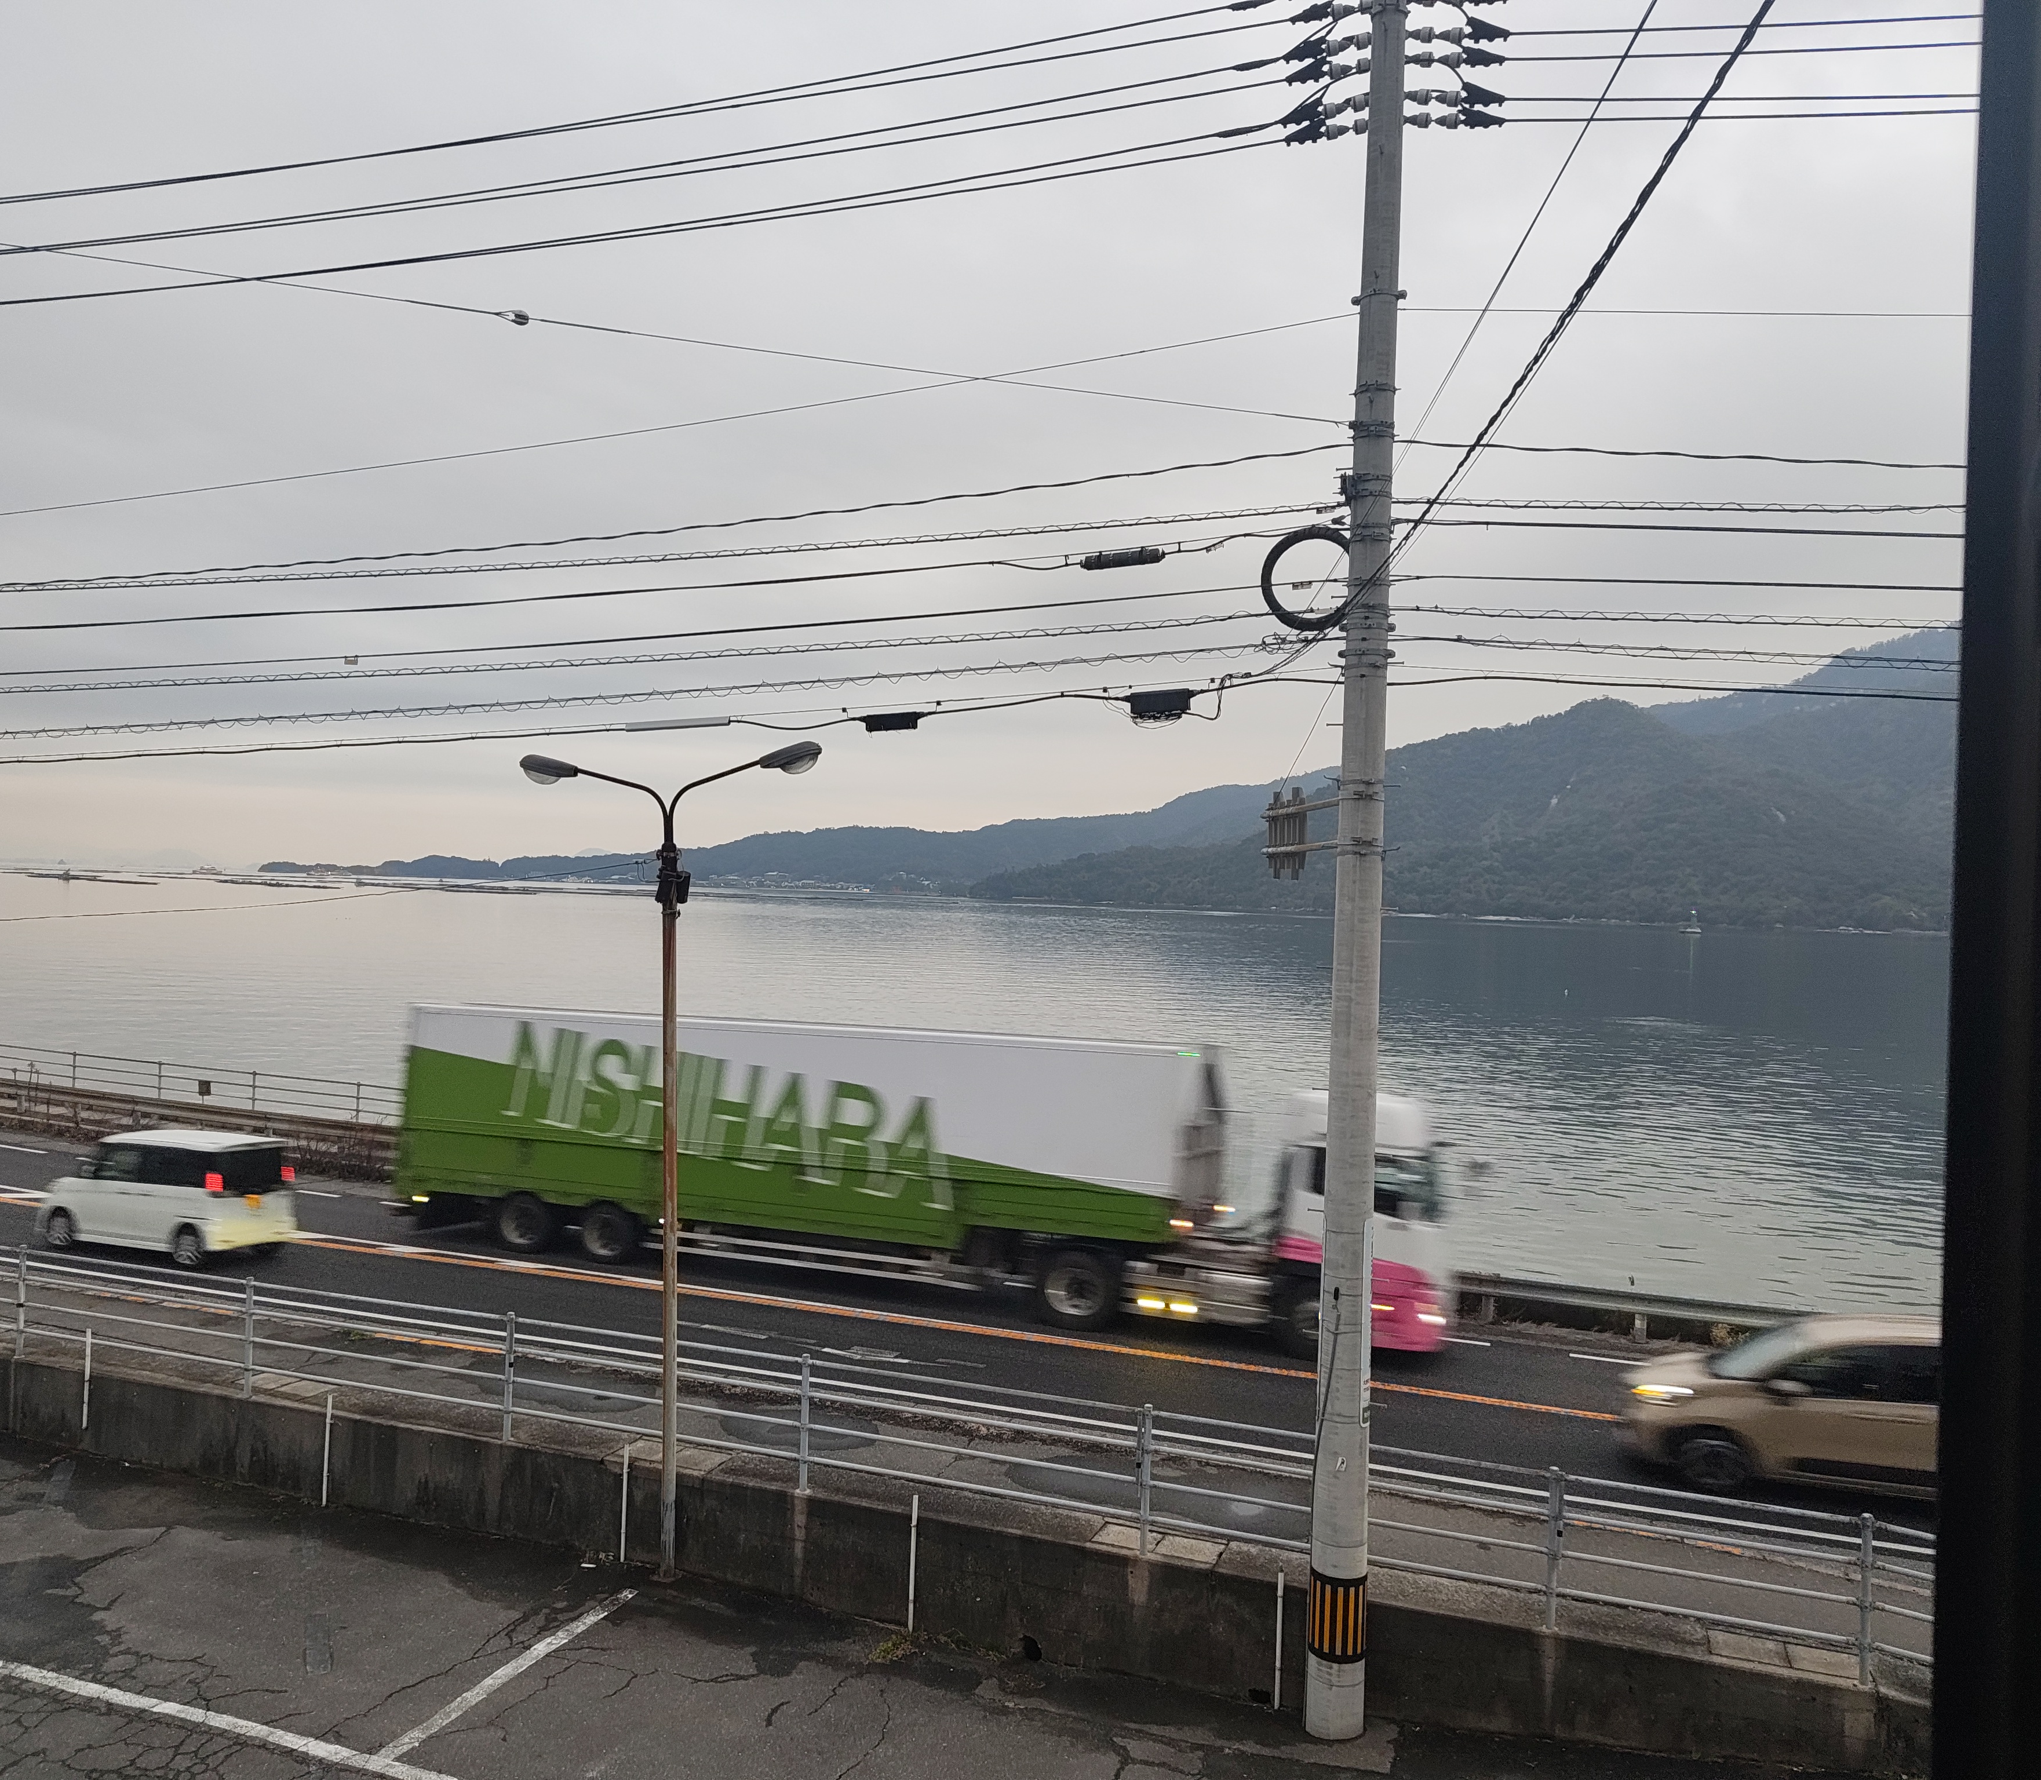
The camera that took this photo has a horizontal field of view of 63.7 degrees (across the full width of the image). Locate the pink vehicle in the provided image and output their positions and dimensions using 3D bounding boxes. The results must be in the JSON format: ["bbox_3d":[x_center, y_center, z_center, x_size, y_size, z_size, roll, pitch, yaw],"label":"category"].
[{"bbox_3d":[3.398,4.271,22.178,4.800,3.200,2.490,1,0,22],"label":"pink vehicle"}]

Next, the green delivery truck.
[{"bbox_3d":[-3.383,3.820,24.906,12.921,3.760,2.490,1,0,22],"label":"green delivery truck"}]

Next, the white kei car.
[{"bbox_3d":[-12.976,4.553,24.999,3.400,1.770,1.475,1,0,22],"label":"white kei car"}]

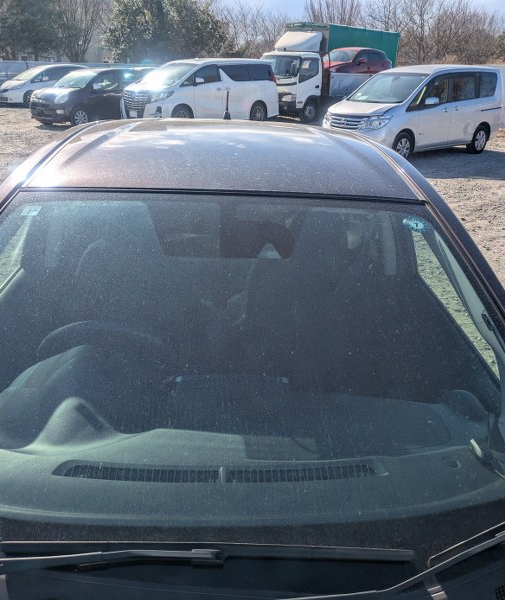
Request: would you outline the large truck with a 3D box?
[{"bbox_3d":[2.753,-8.129,20.778,1.880,3.000,6.500,19,28,36],"label":"large truck"}]

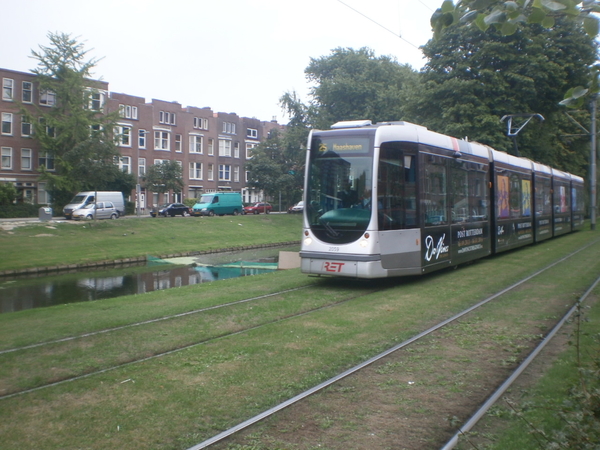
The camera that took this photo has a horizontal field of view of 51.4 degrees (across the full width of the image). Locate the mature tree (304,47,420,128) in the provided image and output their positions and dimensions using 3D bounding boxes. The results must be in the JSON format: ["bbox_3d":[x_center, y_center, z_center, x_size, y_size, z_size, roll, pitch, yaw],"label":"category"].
[{"bbox_3d":[6.615,-9.844,65.000,12.500,17.400,12.000,2,3,31],"label":"mature tree"}]

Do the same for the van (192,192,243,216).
[{"bbox_3d":[-8.279,-2.029,63.000,1.950,2.280,5.200,2,3,31],"label":"van"}]

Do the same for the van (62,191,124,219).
[{"bbox_3d":[-18.652,-1.766,56.500,2.000,2.520,5.400,2,3,31],"label":"van"}]

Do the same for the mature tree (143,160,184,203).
[{"bbox_3d":[-12.578,-3.336,57.500,3.900,5.300,3.900,2,3,31],"label":"mature tree"}]

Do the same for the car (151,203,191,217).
[{"bbox_3d":[-13.229,-1.526,63.500,1.700,1.400,4.100,2,3,31],"label":"car"}]

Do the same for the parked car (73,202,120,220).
[{"bbox_3d":[-16.837,-1.147,51.500,1.600,1.460,3.650,2,3,31],"label":"parked car"}]

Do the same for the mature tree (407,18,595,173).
[{"bbox_3d":[14.459,-7.464,45.000,13.500,14.800,12.500,2,3,31],"label":"mature tree"}]

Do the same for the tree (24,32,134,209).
[{"bbox_3d":[-20.411,-9.215,57.500,9.800,17.000,9.000,2,3,31],"label":"tree"}]

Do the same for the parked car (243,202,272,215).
[{"bbox_3d":[-4.981,-1.980,74.000,1.700,1.430,4.150,2,3,31],"label":"parked car"}]

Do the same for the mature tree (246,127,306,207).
[{"bbox_3d":[-2.861,-5.889,70.000,6.800,9.900,6.600,0,3,0],"label":"mature tree"}]

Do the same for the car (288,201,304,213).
[{"bbox_3d":[0.440,-2.227,78.500,1.720,1.520,4.100,2,3,31],"label":"car"}]

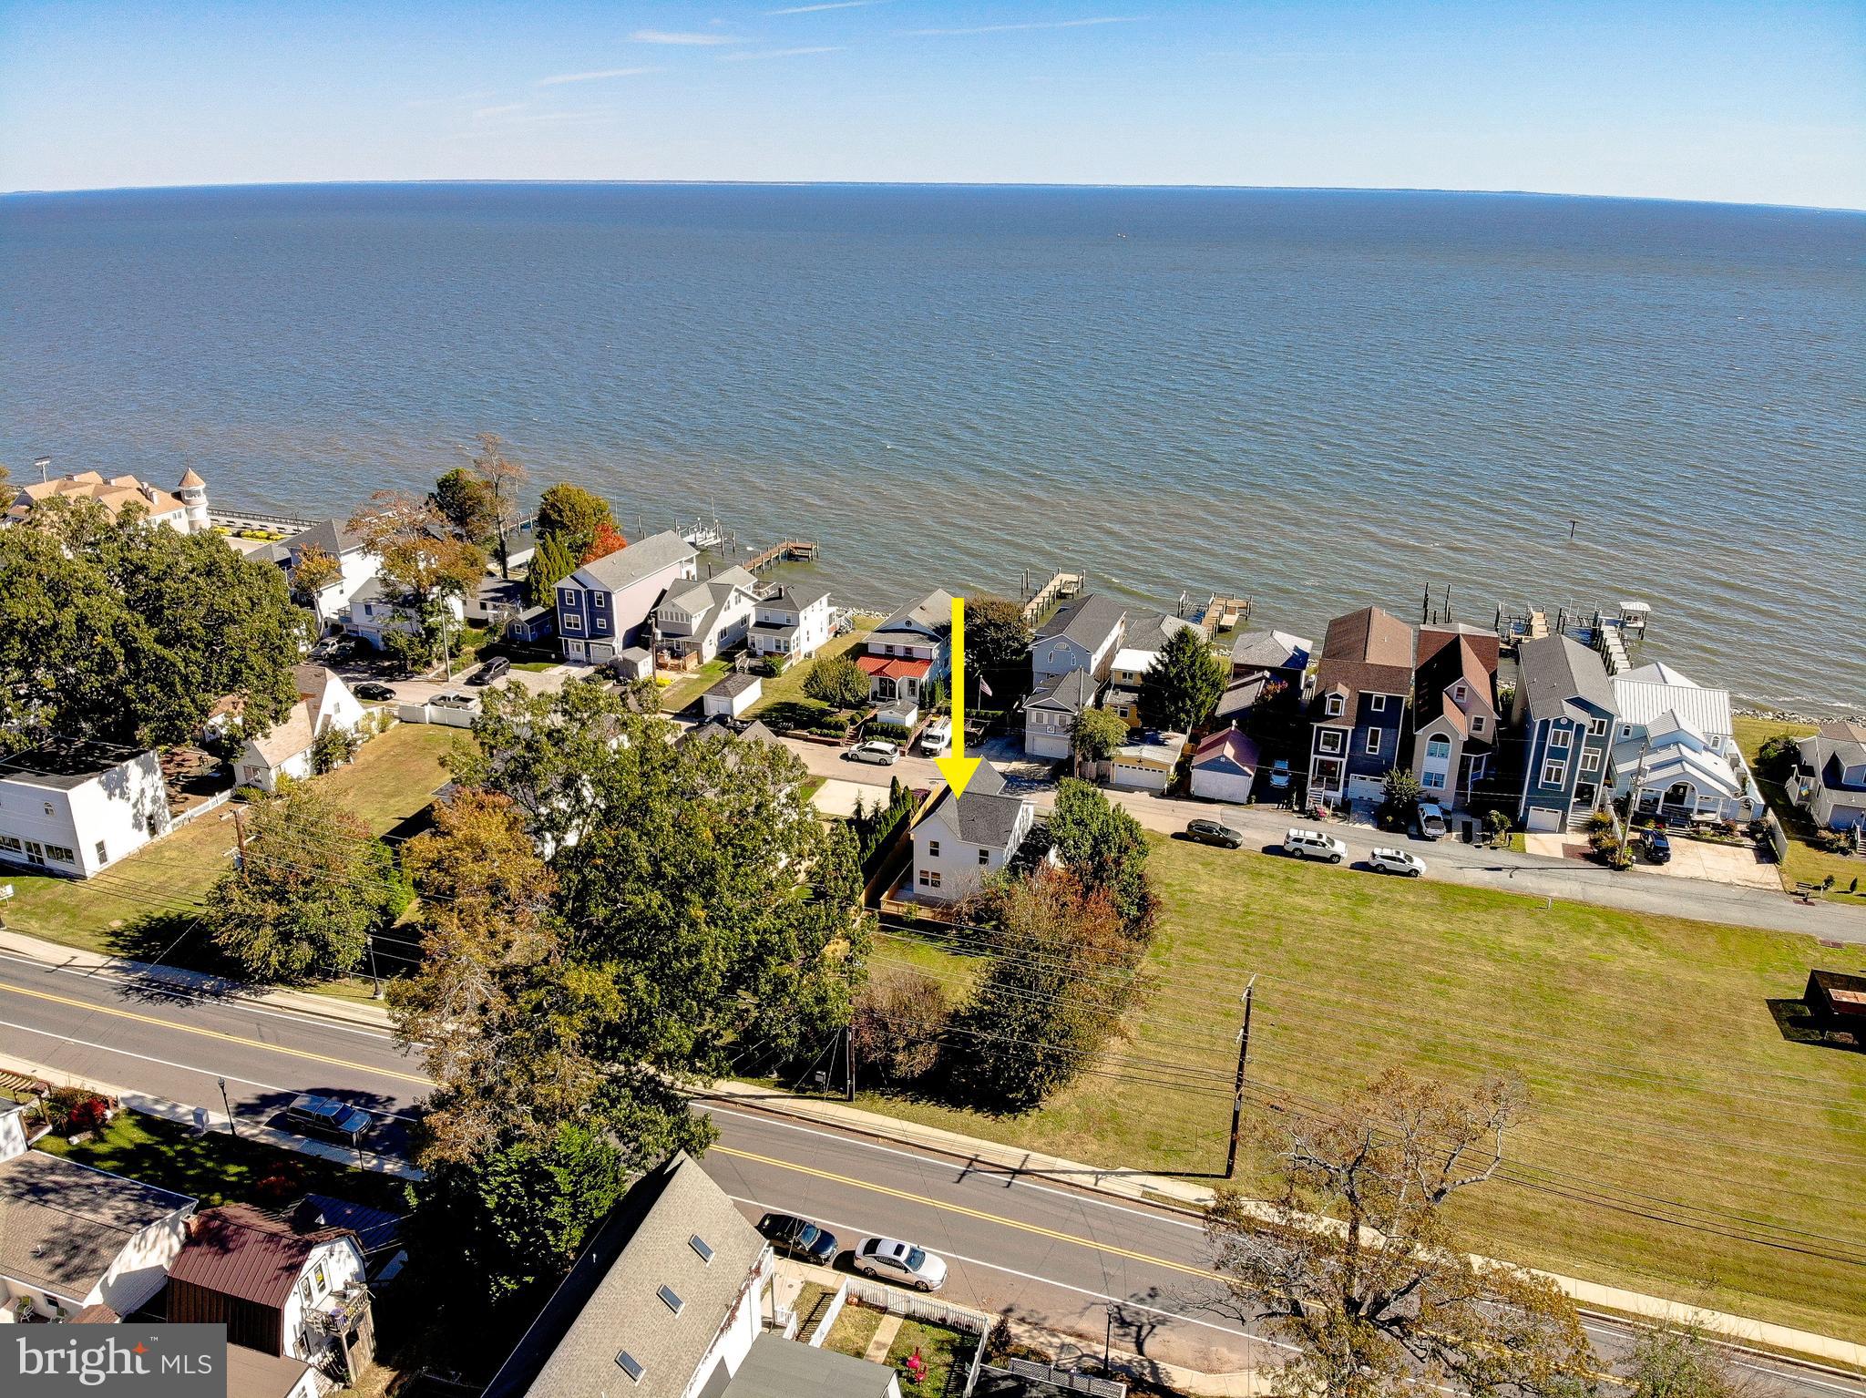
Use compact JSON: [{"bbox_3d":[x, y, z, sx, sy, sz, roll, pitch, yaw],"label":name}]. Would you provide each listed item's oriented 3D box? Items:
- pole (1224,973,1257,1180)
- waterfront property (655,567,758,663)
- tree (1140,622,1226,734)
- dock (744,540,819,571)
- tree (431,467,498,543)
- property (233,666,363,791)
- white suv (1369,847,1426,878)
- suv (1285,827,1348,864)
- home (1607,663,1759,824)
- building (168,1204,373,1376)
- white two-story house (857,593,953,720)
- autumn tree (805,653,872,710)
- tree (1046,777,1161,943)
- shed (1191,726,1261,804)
[{"bbox_3d":[16.764,21.096,70.639,0.450,12.700,2.500,12,25,26],"label":"pole"},{"bbox_3d":[-27.360,-10.670,156.930,8.500,7.100,17.100,8,23,18],"label":"waterfront property"},{"bbox_3d":[24.580,-1.150,126.830,8.000,12.500,8.000,8,23,19],"label":"tree"},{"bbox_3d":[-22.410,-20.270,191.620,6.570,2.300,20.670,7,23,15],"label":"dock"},{"bbox_3d":[-66.030,-25.400,183.770,8.800,14.000,8.500,8,23,19],"label":"tree"},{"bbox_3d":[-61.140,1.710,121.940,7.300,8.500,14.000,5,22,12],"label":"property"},{"bbox_3d":[38.170,13.210,105.800,4.600,1.680,1.850,8,23,18],"label":"white suv"},{"bbox_3d":[32.011,12.247,107.508,5.000,1.780,1.950,7,23,16],"label":"suv"},{"bbox_3d":[69.400,3.800,121.260,11.420,8.100,19.370,8,23,18],"label":"home"},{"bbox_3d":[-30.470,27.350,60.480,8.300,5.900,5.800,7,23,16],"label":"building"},{"bbox_3d":[-1.740,-6.250,142.770,8.100,7.800,18.000,8,23,18],"label":"white two-story house"},{"bbox_3d":[-9.890,-1.660,136.310,7.000,5.900,7.000,0,22,0],"label":"autumn tree"},{"bbox_3d":[12.750,11.860,95.470,7.700,11.400,7.600,0,22,0],"label":"tree"},{"bbox_3d":[27.170,6.040,119.590,5.400,4.600,6.500,8,23,18],"label":"shed"}]

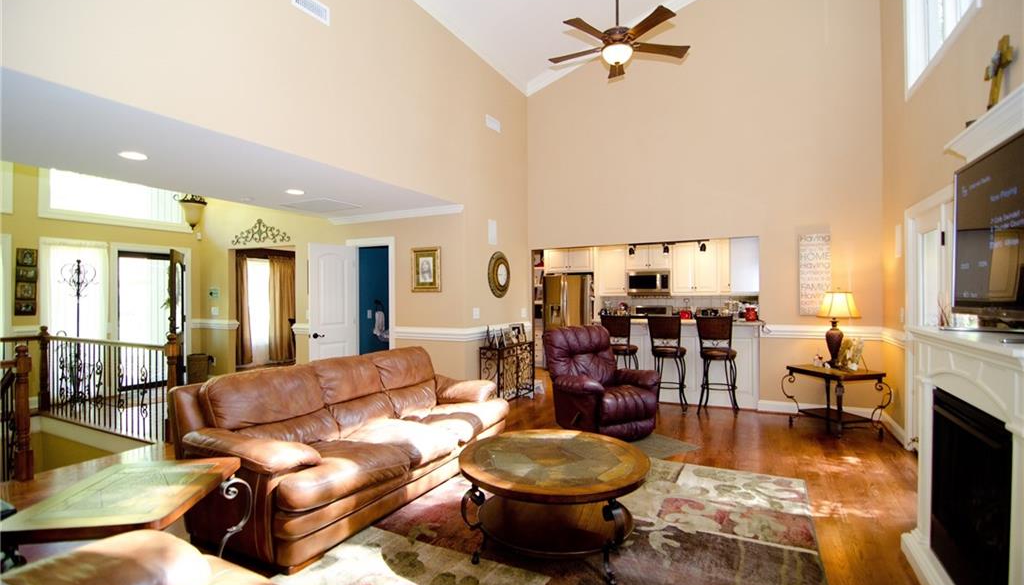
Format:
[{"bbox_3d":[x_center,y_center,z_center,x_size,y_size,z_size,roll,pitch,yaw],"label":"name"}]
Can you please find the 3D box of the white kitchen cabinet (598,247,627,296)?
[{"bbox_3d":[2.007,-0.450,8.768,0.510,0.970,0.340,0,0,28],"label":"white kitchen cabinet"}]

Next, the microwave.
[{"bbox_3d":[2.558,-0.171,8.359,0.760,0.425,0.400,0,-1,28],"label":"microwave"}]

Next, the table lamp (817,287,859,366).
[{"bbox_3d":[3.514,0.389,4.900,0.400,0.840,0.400,0,-1,28],"label":"table lamp"}]

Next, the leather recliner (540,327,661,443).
[{"bbox_3d":[0.906,0.896,4.620,0.860,1.050,0.900,0,0,-25],"label":"leather recliner"}]

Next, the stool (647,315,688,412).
[{"bbox_3d":[1.956,0.849,5.617,0.430,1.130,0.480,0,0,28],"label":"stool"}]

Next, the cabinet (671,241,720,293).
[{"bbox_3d":[3.286,-0.457,8.075,0.775,0.980,0.340,0,0,28],"label":"cabinet"}]

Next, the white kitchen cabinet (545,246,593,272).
[{"bbox_3d":[1.221,-0.661,8.915,0.960,0.530,0.560,0,0,28],"label":"white kitchen cabinet"}]

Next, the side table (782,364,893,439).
[{"bbox_3d":[3.298,1.086,4.620,0.680,0.640,0.680,0,0,-16],"label":"side table"}]

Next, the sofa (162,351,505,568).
[{"bbox_3d":[-0.998,0.949,3.336,1.040,0.920,2.290,0,-1,28],"label":"sofa"}]

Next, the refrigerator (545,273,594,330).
[{"bbox_3d":[1.188,0.533,8.831,0.910,1.780,0.800,0,0,28],"label":"refrigerator"}]

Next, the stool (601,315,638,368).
[{"bbox_3d":[1.413,0.862,5.911,0.430,1.150,0.500,0,-1,33],"label":"stool"}]

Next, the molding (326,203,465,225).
[{"bbox_3d":[-1.562,-0.970,5.790,2.210,0.100,0.100,0,-1,28],"label":"molding"}]

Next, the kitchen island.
[{"bbox_3d":[2.181,0.902,6.098,1.999,1.070,0.680,0,-1,25],"label":"kitchen island"}]

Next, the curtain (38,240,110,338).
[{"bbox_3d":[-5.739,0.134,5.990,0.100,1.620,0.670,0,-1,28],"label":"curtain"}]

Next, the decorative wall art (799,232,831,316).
[{"bbox_3d":[3.433,-0.202,5.135,0.305,0.930,0.035,0,0,28],"label":"decorative wall art"}]

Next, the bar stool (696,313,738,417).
[{"bbox_3d":[2.470,0.860,5.428,0.430,1.150,0.500,0,-1,35],"label":"bar stool"}]

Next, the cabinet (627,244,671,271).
[{"bbox_3d":[2.567,-0.638,8.399,0.790,0.500,0.330,0,-1,28],"label":"cabinet"}]

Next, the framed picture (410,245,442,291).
[{"bbox_3d":[-1.081,-0.278,5.573,0.460,0.555,0.040,0,-1,28],"label":"framed picture"}]

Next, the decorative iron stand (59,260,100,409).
[{"bbox_3d":[-5.600,0.506,5.870,0.480,1.880,0.500,0,0,28],"label":"decorative iron stand"}]

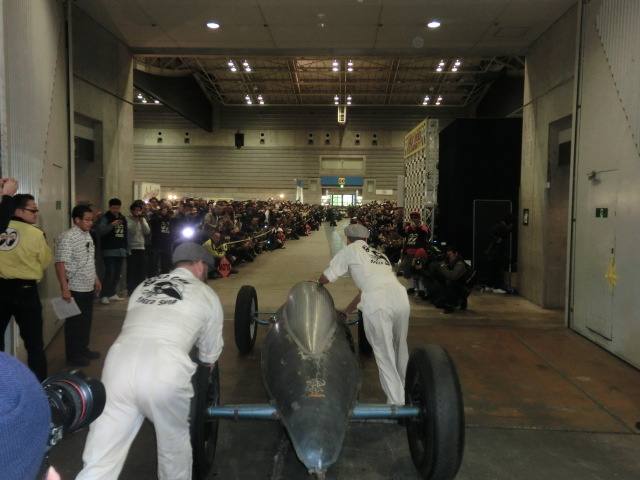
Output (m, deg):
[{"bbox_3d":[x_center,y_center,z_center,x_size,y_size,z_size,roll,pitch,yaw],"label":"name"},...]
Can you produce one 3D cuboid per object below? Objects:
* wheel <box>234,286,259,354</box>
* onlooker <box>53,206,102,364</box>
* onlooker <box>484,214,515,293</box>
[{"bbox_3d":[-0.815,0.894,5.795,0.160,0.760,0.760,1,4,-1],"label":"wheel"},{"bbox_3d":[-2.513,0.450,5.372,0.400,1.660,0.520,2,4,15],"label":"onlooker"},{"bbox_3d":[3.701,0.250,10.593,0.580,1.580,0.480,2,4,17],"label":"onlooker"}]

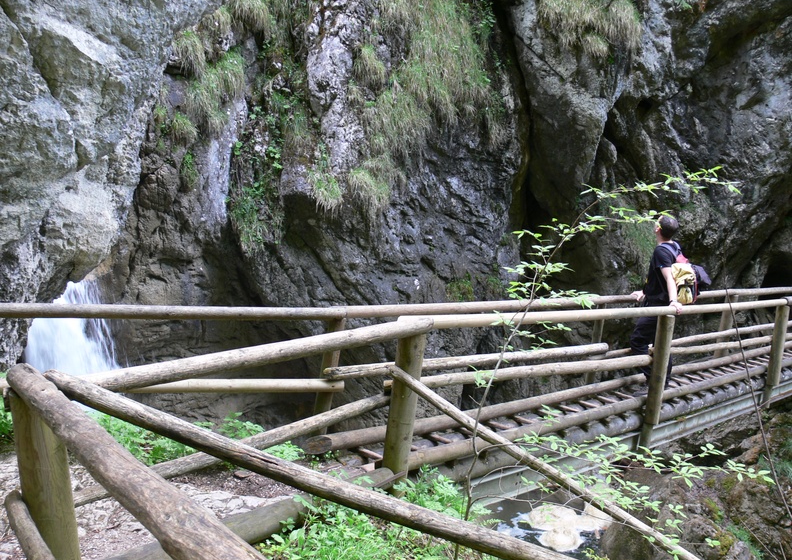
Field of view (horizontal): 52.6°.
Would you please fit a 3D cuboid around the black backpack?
[{"bbox_3d":[2.848,-0.064,7.850,0.360,0.540,0.340,6,5,37],"label":"black backpack"}]

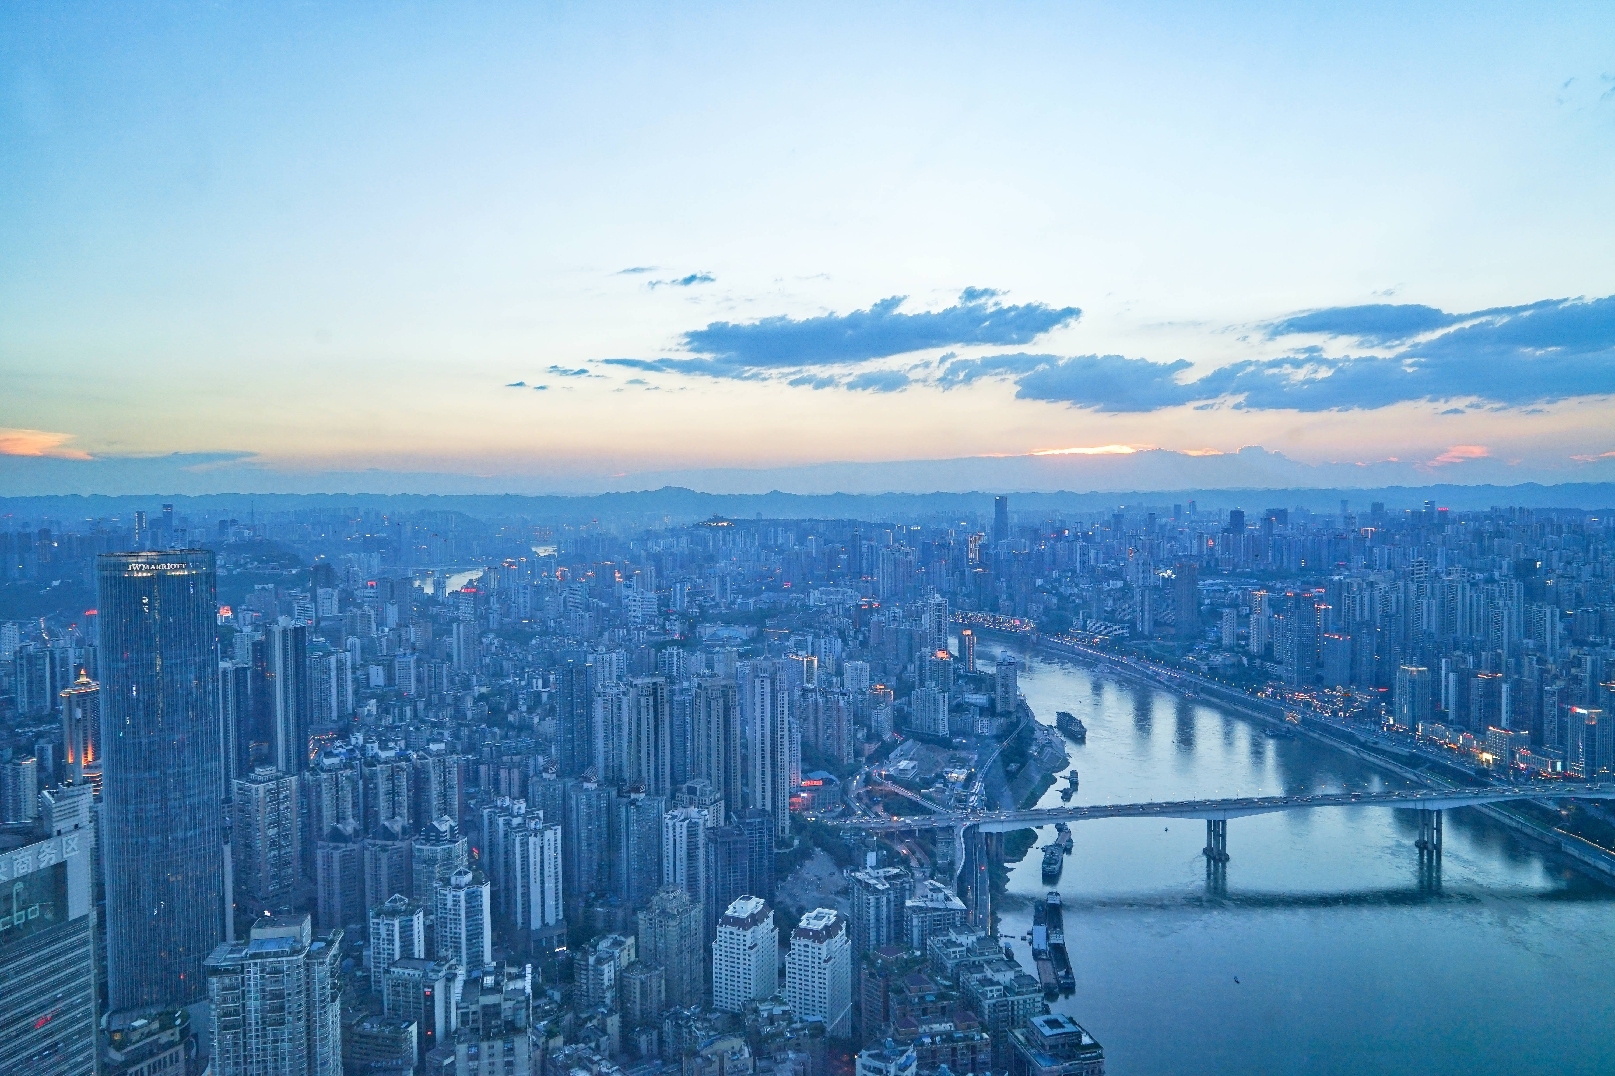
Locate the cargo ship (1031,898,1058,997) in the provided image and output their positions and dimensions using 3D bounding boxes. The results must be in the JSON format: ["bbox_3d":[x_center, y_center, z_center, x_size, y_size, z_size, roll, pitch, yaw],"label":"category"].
[{"bbox_3d":[216.200,367.900,983.400,15.000,9.000,201.500,0,2,10],"label":"cargo ship"}]

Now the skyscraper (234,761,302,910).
[{"bbox_3d":[-447.900,244.600,892.700,35.000,106.900,35.000,1,2,33],"label":"skyscraper"}]

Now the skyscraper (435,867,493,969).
[{"bbox_3d":[-227.400,252.700,714.700,29.000,65.100,22.000,0,2,13],"label":"skyscraper"}]

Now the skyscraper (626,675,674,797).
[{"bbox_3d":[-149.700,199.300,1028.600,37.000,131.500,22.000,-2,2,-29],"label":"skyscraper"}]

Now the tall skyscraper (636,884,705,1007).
[{"bbox_3d":[-97.670,288.540,771.690,30.000,78.500,32.000,1,2,36],"label":"tall skyscraper"}]

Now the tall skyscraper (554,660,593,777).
[{"bbox_3d":[-273.690,210.680,1262.370,37.000,131.800,28.000,-1,2,-18],"label":"tall skyscraper"}]

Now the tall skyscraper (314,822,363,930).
[{"bbox_3d":[-366.820,263.240,844.830,26.000,81.460,24.000,0,2,14],"label":"tall skyscraper"}]

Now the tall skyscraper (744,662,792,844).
[{"bbox_3d":[-34.690,192.700,986.720,36.000,156.990,33.000,-1,2,-8],"label":"tall skyscraper"}]

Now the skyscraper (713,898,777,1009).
[{"bbox_3d":[-41.100,274.000,720.300,30.500,66.800,37.000,0,2,24],"label":"skyscraper"}]

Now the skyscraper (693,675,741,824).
[{"bbox_3d":[-87.570,204.260,1045.110,36.000,137.120,34.000,-1,2,-20],"label":"skyscraper"}]

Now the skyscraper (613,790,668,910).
[{"bbox_3d":[-149.200,274.400,954.600,34.000,95.100,32.000,-2,2,-41],"label":"skyscraper"}]

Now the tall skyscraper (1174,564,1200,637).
[{"bbox_3d":[933.600,152.700,2646.600,48.000,180.900,36.000,0,2,12],"label":"tall skyscraper"}]

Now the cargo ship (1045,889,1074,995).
[{"bbox_3d":[225.450,354.130,961.400,14.200,9.000,199.080,0,2,10],"label":"cargo ship"}]

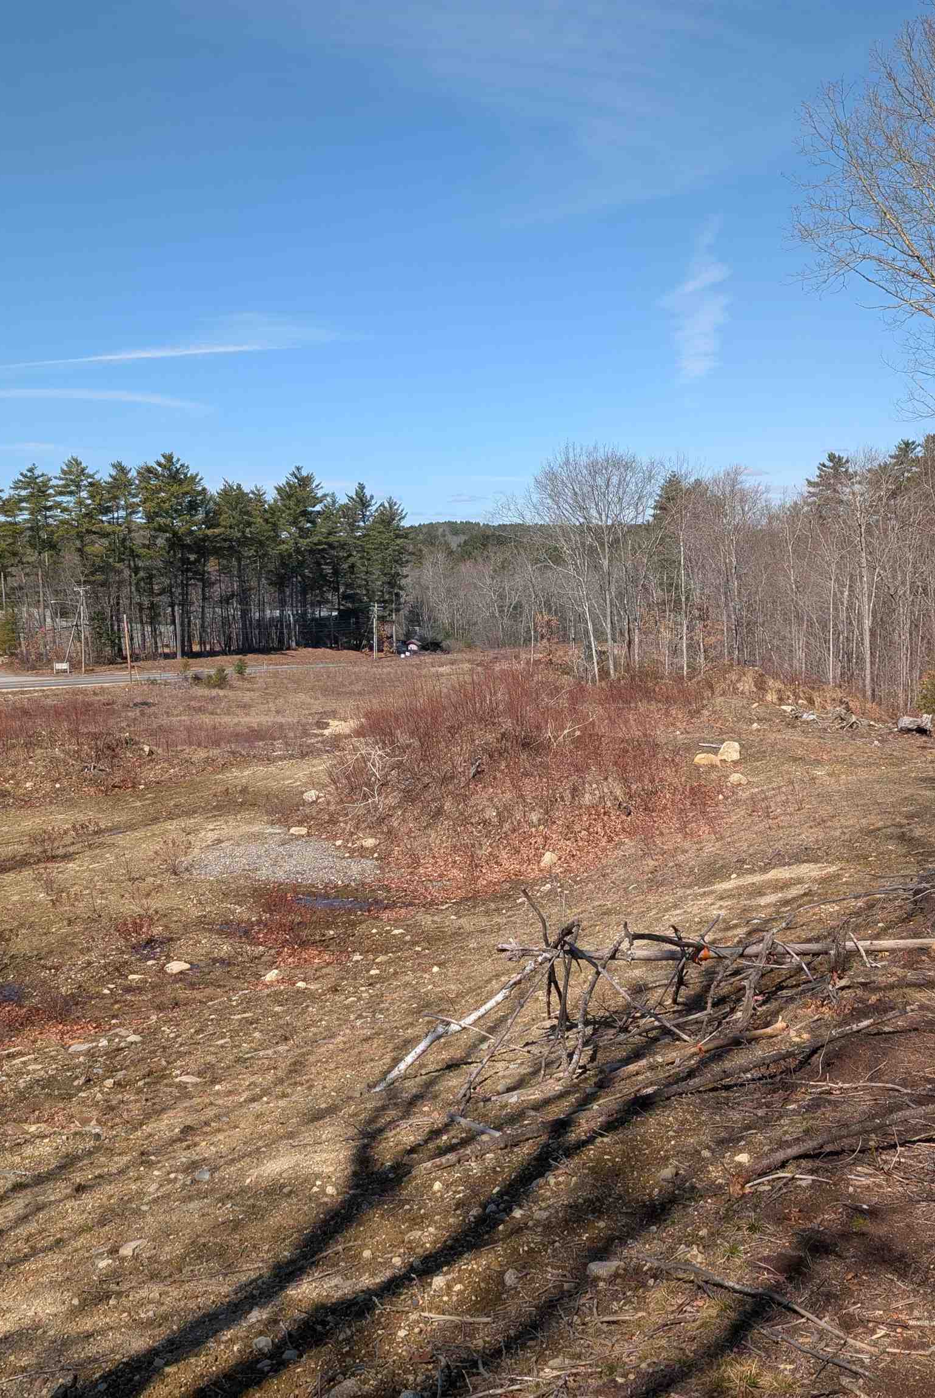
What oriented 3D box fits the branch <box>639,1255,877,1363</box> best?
[{"bbox_3d":[1.078,2.210,4.816,0.170,0.090,1.024,0,0,-42],"label":"branch"}]

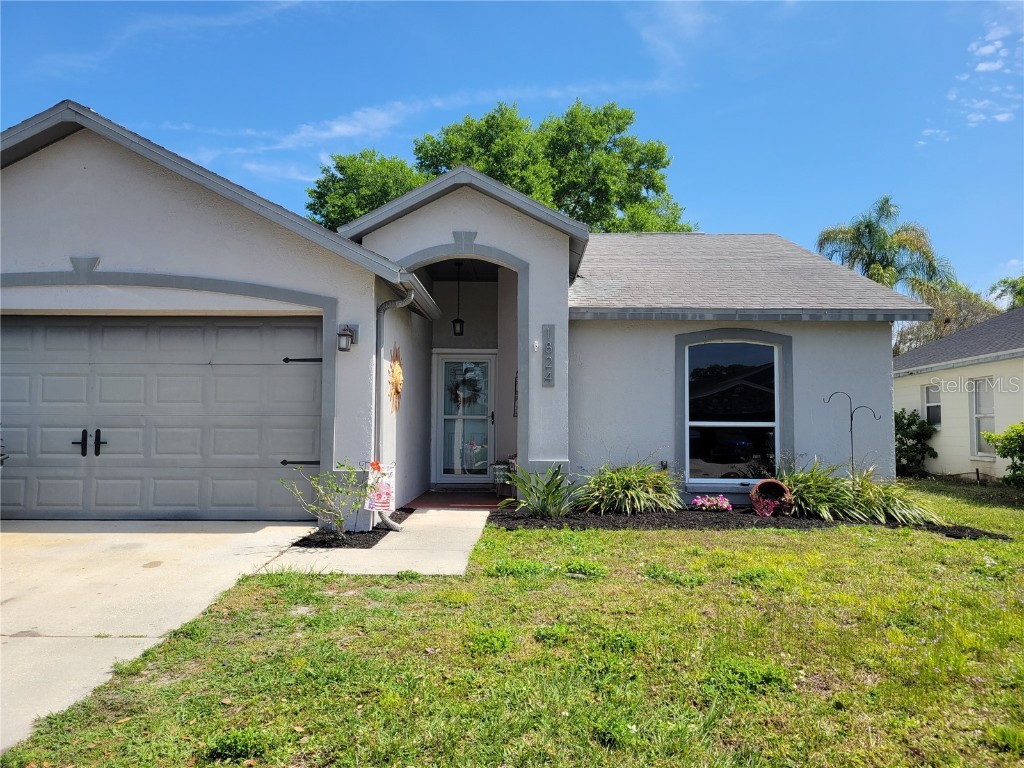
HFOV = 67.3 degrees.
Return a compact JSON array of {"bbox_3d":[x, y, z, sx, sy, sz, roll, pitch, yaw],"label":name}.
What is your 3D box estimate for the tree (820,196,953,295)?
[{"bbox_3d":[13.144,-2.027,26.995,4.773,9.405,4.773,0,-3,1],"label":"tree"}]

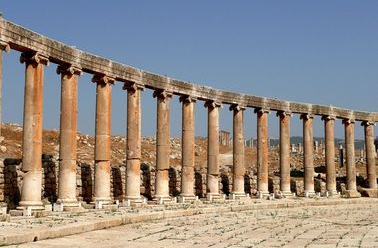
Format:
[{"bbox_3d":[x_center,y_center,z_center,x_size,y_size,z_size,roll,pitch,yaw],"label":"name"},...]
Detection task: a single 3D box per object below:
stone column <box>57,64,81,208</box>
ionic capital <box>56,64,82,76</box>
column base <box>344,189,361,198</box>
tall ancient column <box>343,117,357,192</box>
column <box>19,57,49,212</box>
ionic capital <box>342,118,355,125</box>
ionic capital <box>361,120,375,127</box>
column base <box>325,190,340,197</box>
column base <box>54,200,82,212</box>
[{"bbox_3d":[-5.531,0.547,27.560,0.950,6.413,0.950,0,-5,0],"label":"stone column"},{"bbox_3d":[-5.555,-2.420,27.845,0.820,0.450,0.920,-3,-6,21],"label":"ionic capital"},{"bbox_3d":[14.182,5.993,52.123,1.020,0.625,1.020,3,-7,-34],"label":"column base"},{"bbox_3d":[13.774,2.610,51.085,0.950,6.099,0.950,4,-7,-39],"label":"tall ancient column"},{"bbox_3d":[-6.093,0.304,23.576,1.050,6.160,1.080,-2,-6,18],"label":"column"},{"bbox_3d":[13.773,-0.235,51.340,0.900,0.450,0.820,4,-7,-39],"label":"ionic capital"},{"bbox_3d":[15.599,0.082,52.357,0.950,0.410,0.800,4,-7,-38],"label":"ionic capital"},{"bbox_3d":[11.880,5.711,50.043,0.980,0.450,0.980,4,-7,-37],"label":"column base"},{"bbox_3d":[-5.206,3.478,25.888,1.150,0.450,1.150,-2,-6,22],"label":"column base"}]

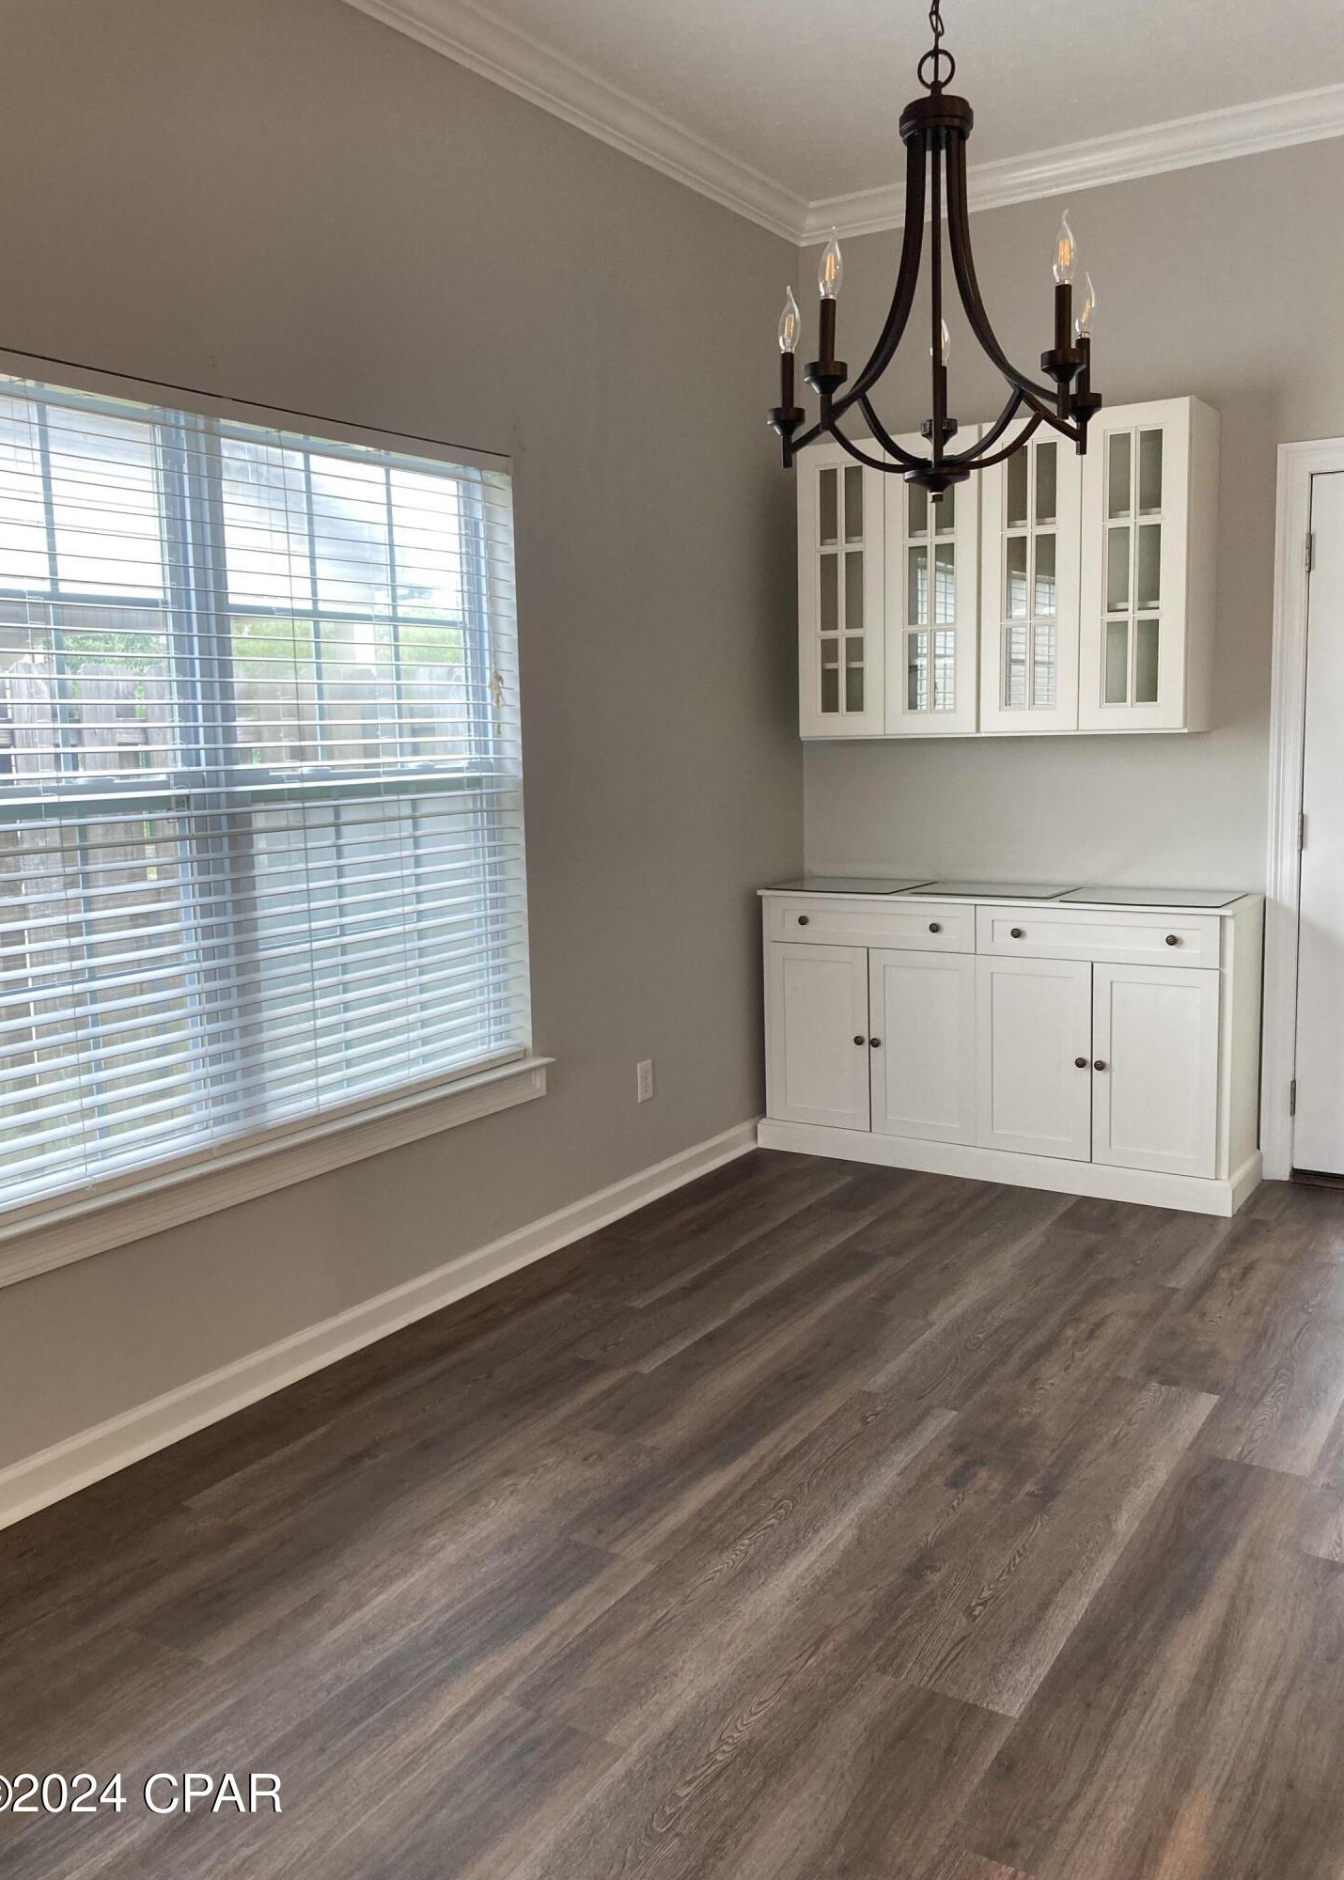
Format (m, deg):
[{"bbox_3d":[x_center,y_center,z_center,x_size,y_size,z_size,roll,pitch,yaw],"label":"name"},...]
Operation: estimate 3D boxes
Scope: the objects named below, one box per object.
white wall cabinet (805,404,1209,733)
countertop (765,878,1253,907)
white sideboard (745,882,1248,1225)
[{"bbox_3d":[1.004,-1.087,4.664,1.214,0.915,0.302,4,9,32],"label":"white wall cabinet"},{"bbox_3d":[1.007,-0.153,4.755,1.451,0.011,0.344,4,9,32],"label":"countertop"},{"bbox_3d":[1.028,0.284,4.788,1.527,0.866,0.397,4,9,32],"label":"white sideboard"}]

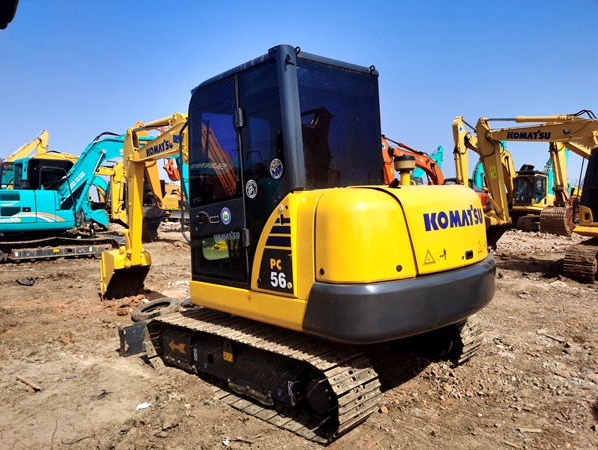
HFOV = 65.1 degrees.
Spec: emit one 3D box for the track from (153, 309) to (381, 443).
[{"bbox_3d":[-0.490,1.117,3.836,0.410,0.540,2.530,-6,4,-44],"label":"track"}]

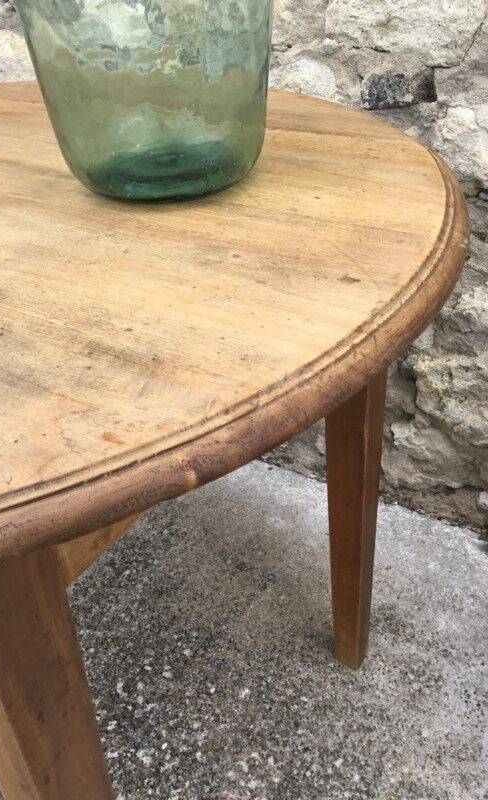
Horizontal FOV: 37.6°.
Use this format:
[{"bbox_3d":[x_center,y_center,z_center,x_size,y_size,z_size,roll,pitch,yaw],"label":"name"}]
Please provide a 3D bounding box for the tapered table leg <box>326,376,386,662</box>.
[{"bbox_3d":[0.125,0.099,0.868,0.058,0.707,0.058,18,41,28],"label":"tapered table leg"}]

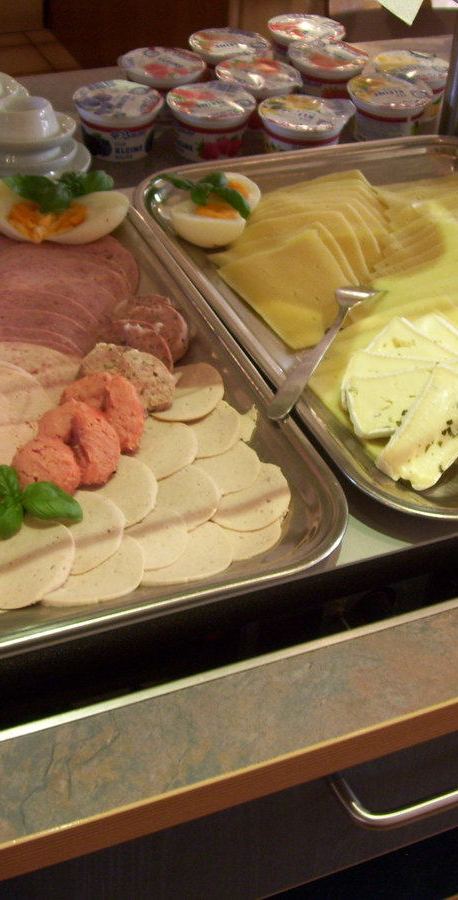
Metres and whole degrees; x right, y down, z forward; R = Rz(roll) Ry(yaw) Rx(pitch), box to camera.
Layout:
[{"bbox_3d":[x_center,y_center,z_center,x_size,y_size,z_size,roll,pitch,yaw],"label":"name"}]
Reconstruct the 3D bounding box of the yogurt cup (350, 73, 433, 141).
[{"bbox_3d":[0.134,-0.287,1.061,0.073,0.043,0.073,3,37,-2],"label":"yogurt cup"}]

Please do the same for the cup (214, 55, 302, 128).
[{"bbox_3d":[0.024,-0.307,1.076,0.073,0.043,0.073,3,37,-2],"label":"cup"}]

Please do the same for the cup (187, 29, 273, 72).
[{"bbox_3d":[-0.001,-0.350,1.131,0.073,0.043,0.073,3,37,-2],"label":"cup"}]

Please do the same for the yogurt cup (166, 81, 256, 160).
[{"bbox_3d":[-0.015,-0.265,1.016,0.073,0.043,0.073,3,37,-2],"label":"yogurt cup"}]

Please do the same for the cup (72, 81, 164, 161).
[{"bbox_3d":[-0.089,-0.263,1.006,0.073,0.043,0.073,3,37,-2],"label":"cup"}]

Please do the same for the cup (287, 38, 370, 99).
[{"bbox_3d":[0.088,-0.336,1.122,0.073,0.043,0.073,3,37,-2],"label":"cup"}]

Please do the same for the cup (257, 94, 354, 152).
[{"bbox_3d":[0.059,-0.257,1.013,0.073,0.043,0.073,3,37,-2],"label":"cup"}]

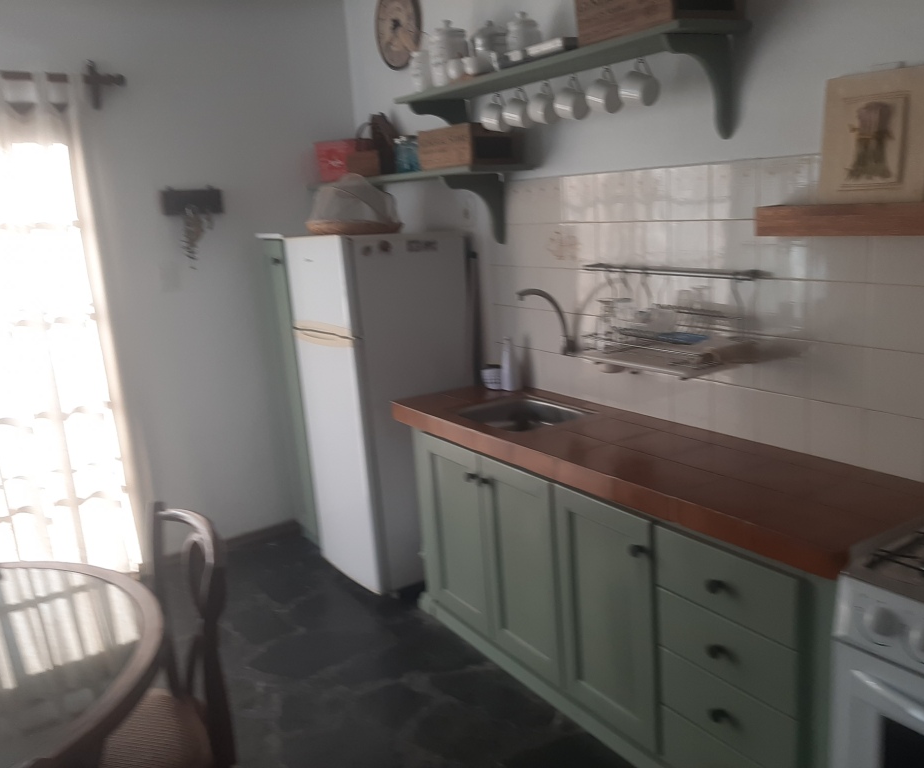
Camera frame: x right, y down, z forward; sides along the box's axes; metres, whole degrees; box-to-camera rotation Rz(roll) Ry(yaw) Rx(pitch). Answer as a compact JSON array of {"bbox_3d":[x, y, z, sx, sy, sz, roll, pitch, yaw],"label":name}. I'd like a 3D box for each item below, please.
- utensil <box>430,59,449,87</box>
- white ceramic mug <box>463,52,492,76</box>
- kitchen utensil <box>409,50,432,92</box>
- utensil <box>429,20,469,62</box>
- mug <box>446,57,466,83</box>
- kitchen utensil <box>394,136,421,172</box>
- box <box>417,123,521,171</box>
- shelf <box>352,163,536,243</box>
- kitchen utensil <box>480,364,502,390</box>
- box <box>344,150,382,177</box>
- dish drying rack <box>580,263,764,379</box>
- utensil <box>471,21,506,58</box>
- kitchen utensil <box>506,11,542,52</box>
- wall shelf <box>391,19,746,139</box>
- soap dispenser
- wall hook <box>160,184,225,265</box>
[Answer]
[{"bbox_3d":[-0.081,-1.120,2.762,0.064,0.100,0.064,-4,14,1],"label":"utensil"},{"bbox_3d":[0.057,-1.078,2.572,0.092,0.073,0.107,-14,16,-33],"label":"white ceramic mug"},{"bbox_3d":[-0.140,-1.125,2.775,0.070,0.140,0.070,-13,16,-34],"label":"kitchen utensil"},{"bbox_3d":[-0.046,-1.212,2.842,0.146,0.237,0.146,-4,14,1],"label":"utensil"},{"bbox_3d":[-0.023,-1.074,2.624,0.070,0.077,0.075,-3,13,1],"label":"mug"},{"bbox_3d":[-0.212,-0.876,2.960,0.096,0.134,0.096,-13,16,-34],"label":"kitchen utensil"},{"bbox_3d":[0.028,-0.844,2.754,0.225,0.139,0.309,-13,16,-34],"label":"box"},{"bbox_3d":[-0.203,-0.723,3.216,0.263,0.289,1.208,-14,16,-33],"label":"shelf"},{"bbox_3d":[0.126,-0.030,3.066,0.102,0.087,0.102,-4,14,1],"label":"kitchen utensil"},{"bbox_3d":[-0.372,-0.933,3.290,0.120,0.108,0.268,-14,16,-33],"label":"box"},{"bbox_3d":[0.556,-0.206,2.308,0.225,0.274,0.637,-14,16,-33],"label":"dish drying rack"},{"bbox_3d":[0.092,-1.152,2.659,0.122,0.187,0.128,-4,14,1],"label":"utensil"},{"bbox_3d":[0.200,-1.096,2.468,0.106,0.182,0.106,-3,13,1],"label":"kitchen utensil"},{"bbox_3d":[0.258,-0.864,2.455,0.298,0.275,1.296,-13,16,-34],"label":"wall shelf"},{"bbox_3d":[0.183,-0.075,2.974,0.065,0.208,0.070,-13,16,-34],"label":"soap dispenser"},{"bbox_3d":[-1.158,-0.684,3.348,0.271,0.335,0.050,-13,16,-34],"label":"wall hook"}]

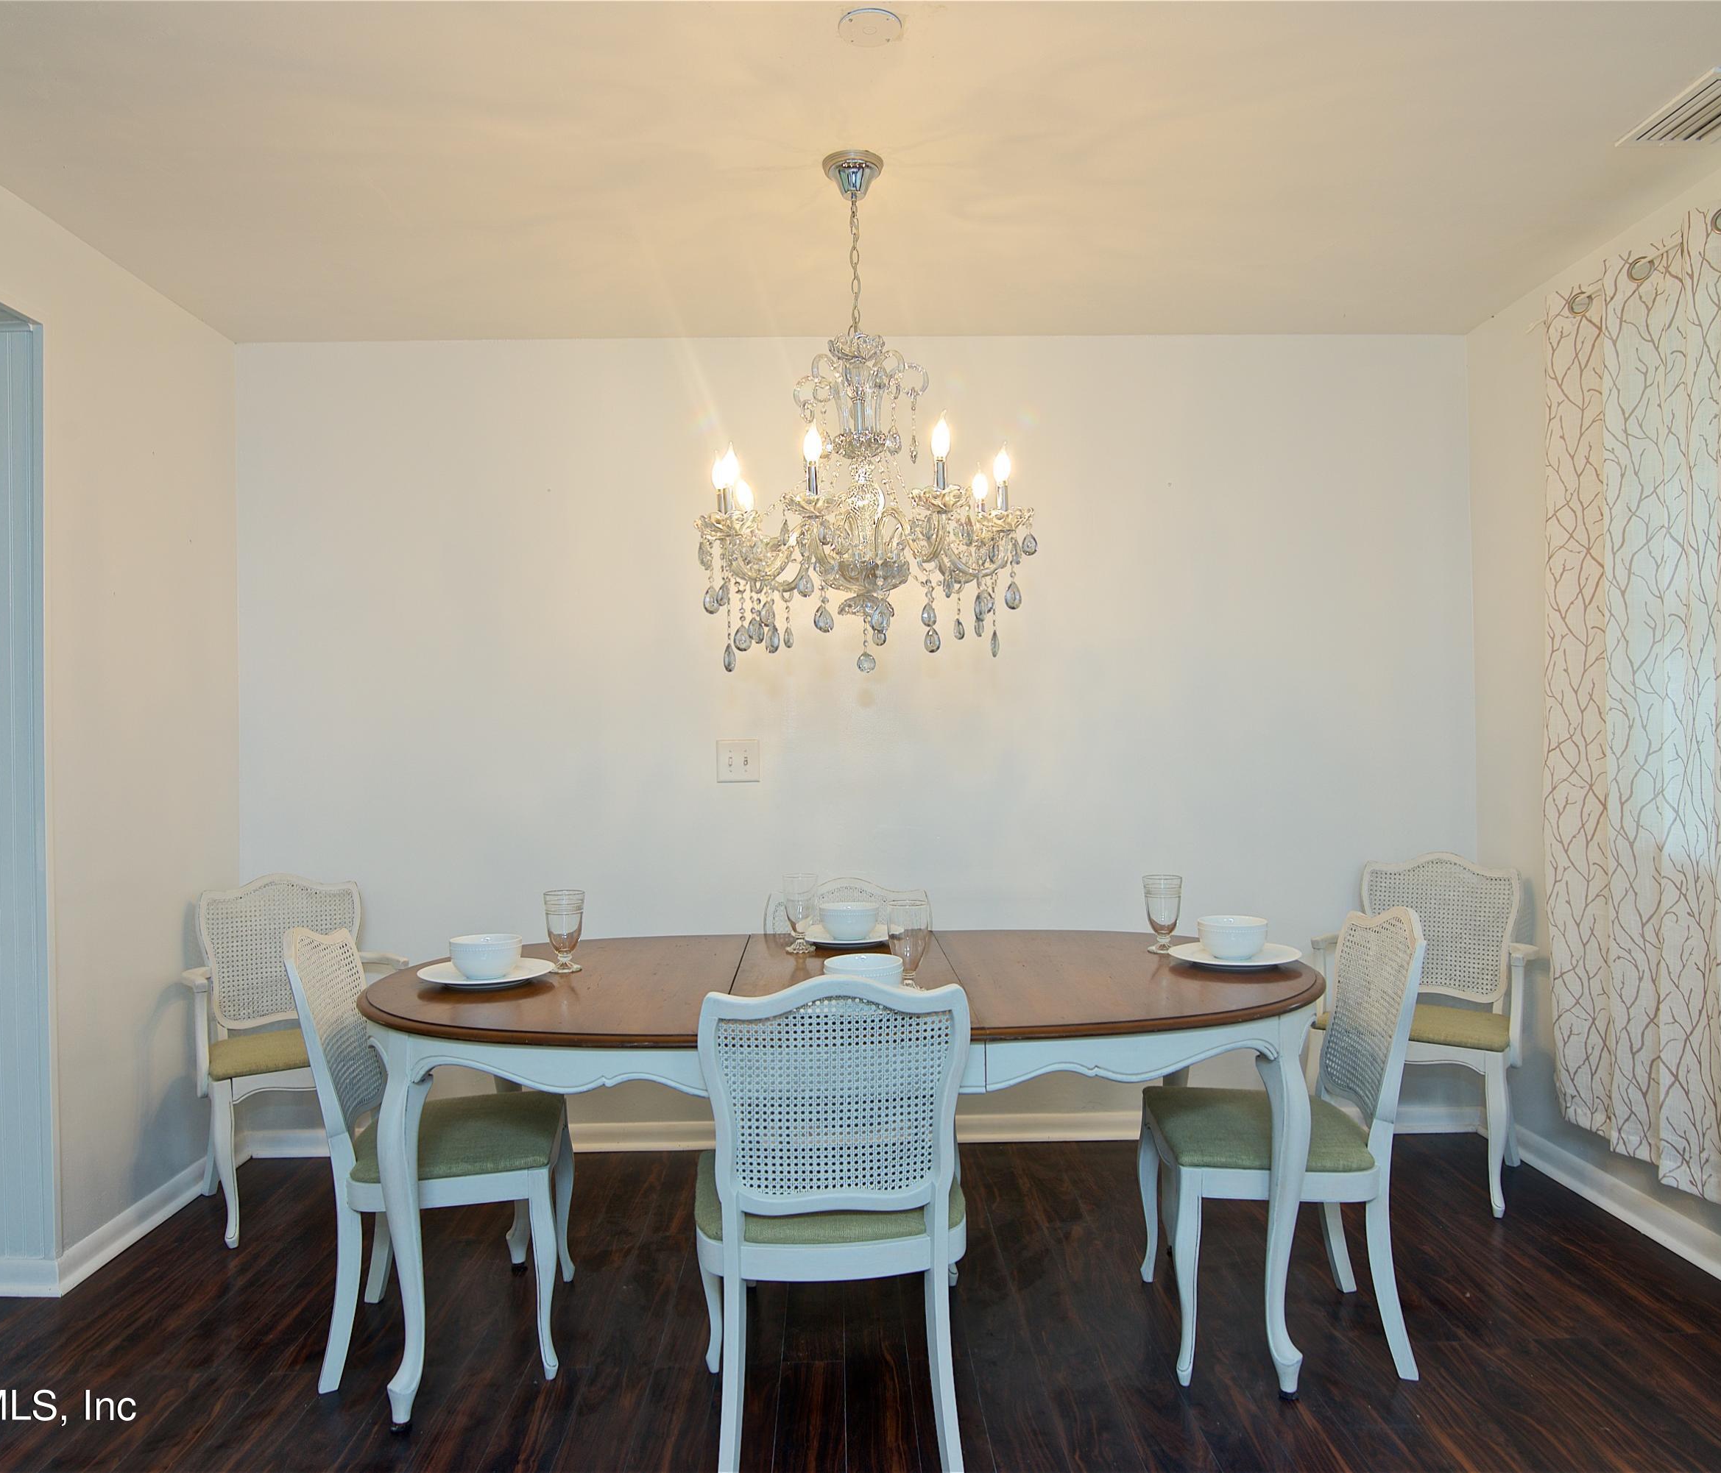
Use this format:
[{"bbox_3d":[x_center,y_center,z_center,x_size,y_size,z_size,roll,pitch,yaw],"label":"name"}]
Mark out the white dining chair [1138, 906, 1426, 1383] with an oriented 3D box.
[{"bbox_3d":[0.866,0.785,2.514,0.545,0.868,0.485,-1,0,4],"label":"white dining chair"}]

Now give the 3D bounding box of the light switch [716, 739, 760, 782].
[{"bbox_3d":[-0.366,0.078,3.692,0.122,0.122,0.014,-1,0,-1],"label":"light switch"}]

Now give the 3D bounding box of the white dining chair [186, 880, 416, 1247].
[{"bbox_3d":[-1.521,0.823,3.335,0.550,0.870,0.536,-1,0,-35],"label":"white dining chair"}]

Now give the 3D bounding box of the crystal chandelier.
[{"bbox_3d":[0.000,-0.670,2.568,0.700,1.074,0.700,-1,0,-1],"label":"crystal chandelier"}]

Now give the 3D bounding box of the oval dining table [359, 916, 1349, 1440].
[{"bbox_3d":[-0.022,0.861,2.554,1.940,0.745,1.000,-1,0,-1],"label":"oval dining table"}]

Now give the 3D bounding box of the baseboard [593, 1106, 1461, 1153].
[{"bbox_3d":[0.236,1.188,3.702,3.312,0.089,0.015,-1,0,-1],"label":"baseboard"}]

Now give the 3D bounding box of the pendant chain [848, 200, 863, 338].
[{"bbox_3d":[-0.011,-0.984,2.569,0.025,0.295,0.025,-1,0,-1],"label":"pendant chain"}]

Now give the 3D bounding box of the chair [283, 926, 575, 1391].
[{"bbox_3d":[-0.874,0.812,2.544,0.545,0.868,0.485,-1,0,-9],"label":"chair"}]

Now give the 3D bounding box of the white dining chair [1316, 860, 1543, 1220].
[{"bbox_3d":[1.570,0.776,3.419,0.550,0.870,0.536,-1,0,36],"label":"white dining chair"}]

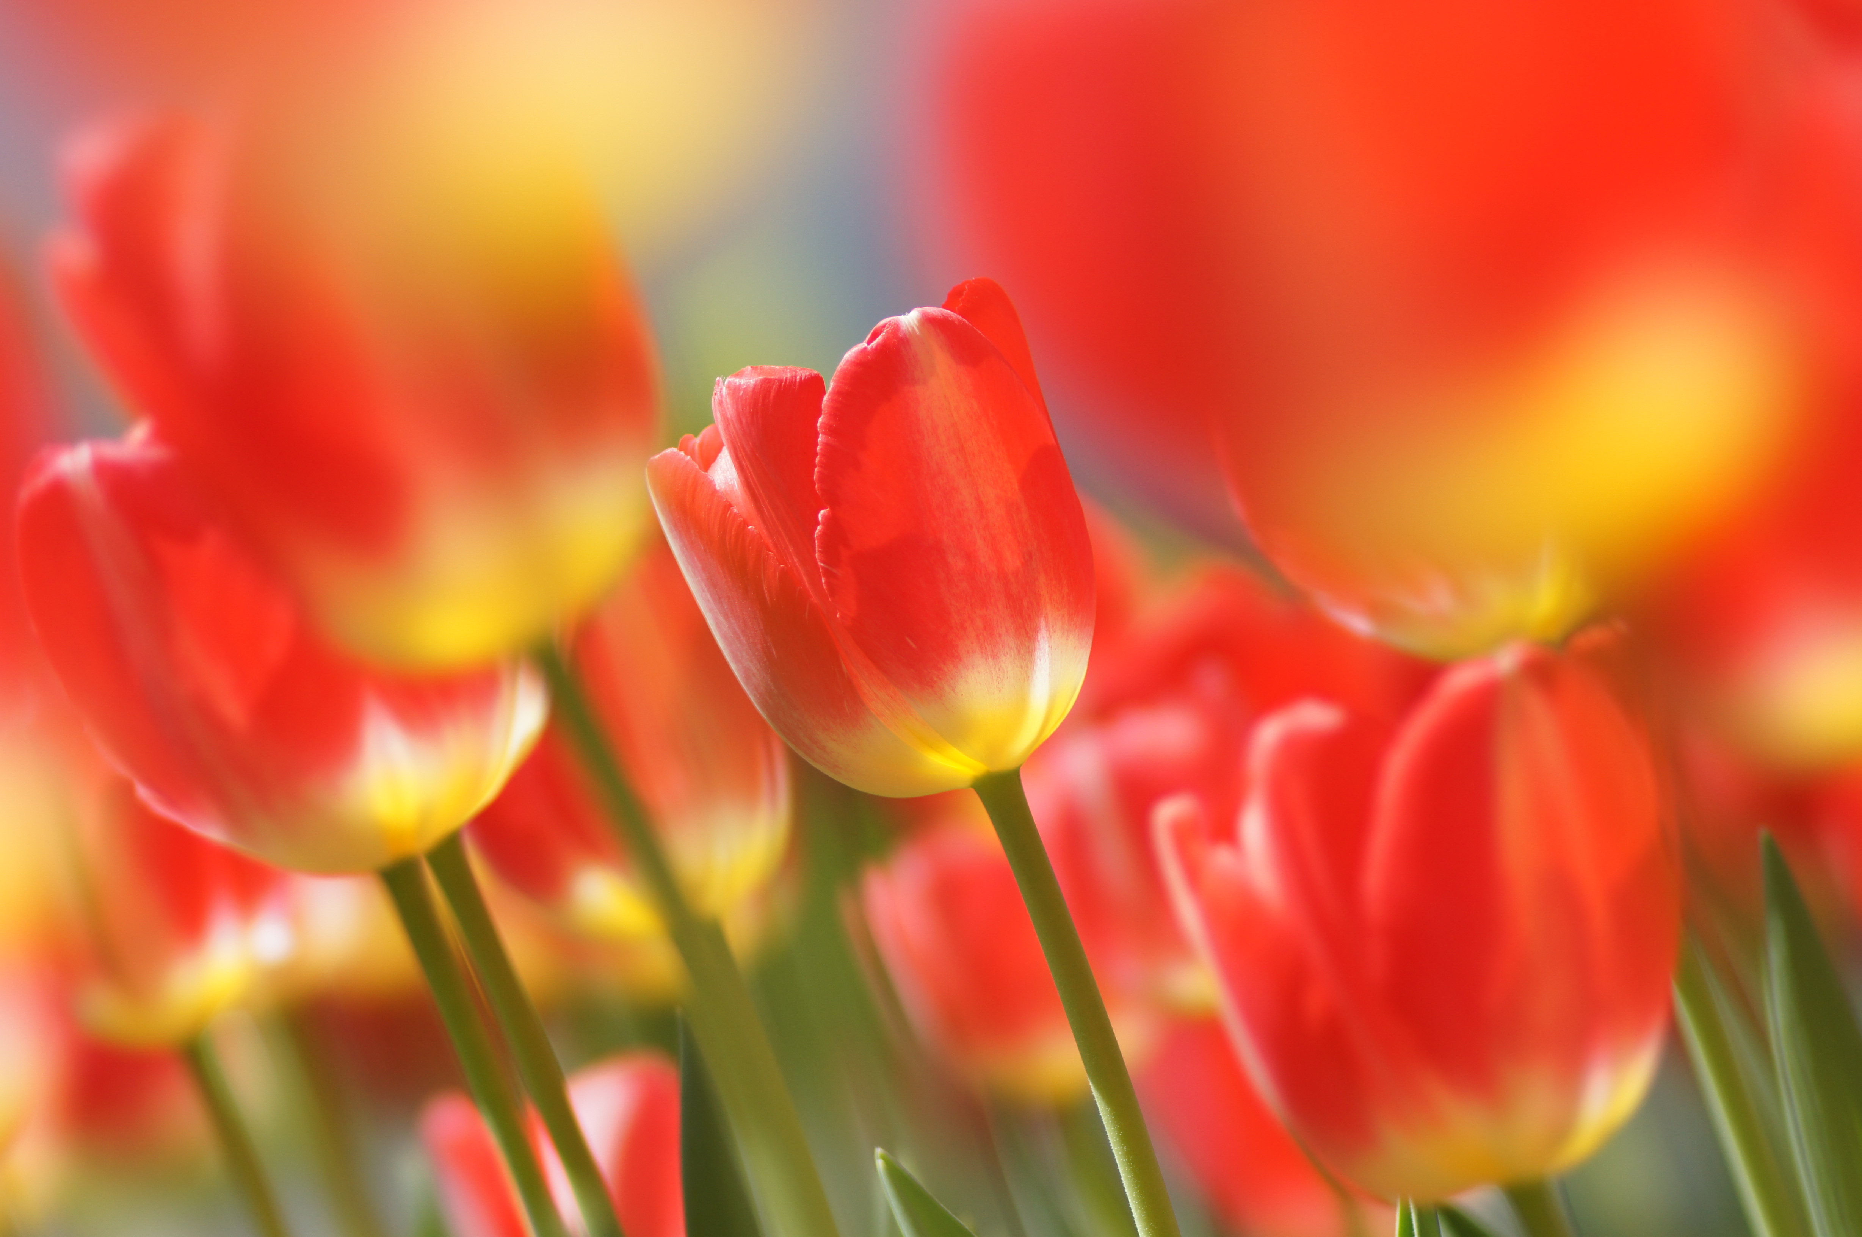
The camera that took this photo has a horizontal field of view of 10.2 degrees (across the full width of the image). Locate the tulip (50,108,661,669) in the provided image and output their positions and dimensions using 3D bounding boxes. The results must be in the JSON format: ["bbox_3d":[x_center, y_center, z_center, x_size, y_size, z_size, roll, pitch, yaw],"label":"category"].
[{"bbox_3d":[-0.069,-0.030,1.260,0.060,0.077,0.060,-22,0,0],"label":"tulip"}]

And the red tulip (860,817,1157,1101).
[{"bbox_3d":[0.016,0.070,2.150,0.060,0.063,0.060,-12,0,0],"label":"red tulip"}]

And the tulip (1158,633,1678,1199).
[{"bbox_3d":[0.067,0.041,1.400,0.067,0.073,0.067,-8,0,0],"label":"tulip"}]

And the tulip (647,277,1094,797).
[{"bbox_3d":[-0.008,-0.009,1.540,0.059,0.072,0.059,-15,0,0],"label":"tulip"}]

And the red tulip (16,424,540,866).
[{"bbox_3d":[-0.090,0.002,1.500,0.064,0.072,0.064,-27,0,0],"label":"red tulip"}]

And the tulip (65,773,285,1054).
[{"bbox_3d":[-0.147,0.050,1.980,0.056,0.068,0.056,-18,0,0],"label":"tulip"}]

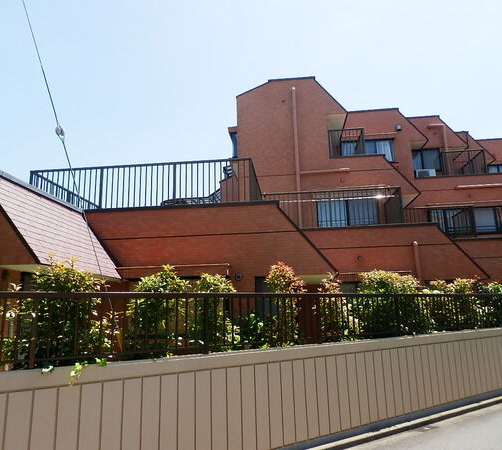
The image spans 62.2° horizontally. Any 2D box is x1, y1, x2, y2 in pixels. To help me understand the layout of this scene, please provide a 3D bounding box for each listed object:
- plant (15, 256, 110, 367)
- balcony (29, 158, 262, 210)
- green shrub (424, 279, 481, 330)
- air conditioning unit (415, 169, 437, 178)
[{"bbox_3d":[-1.976,0.920,4.360,0.857,1.182,0.789,6,-14,-33],"label":"plant"},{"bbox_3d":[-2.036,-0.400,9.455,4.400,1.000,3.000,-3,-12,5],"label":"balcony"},{"bbox_3d":[4.051,1.613,8.359,1.000,1.074,0.920,6,-14,-33],"label":"green shrub"},{"bbox_3d":[7.038,-1.945,16.610,0.760,0.550,0.290,-3,-12,5],"label":"air conditioning unit"}]

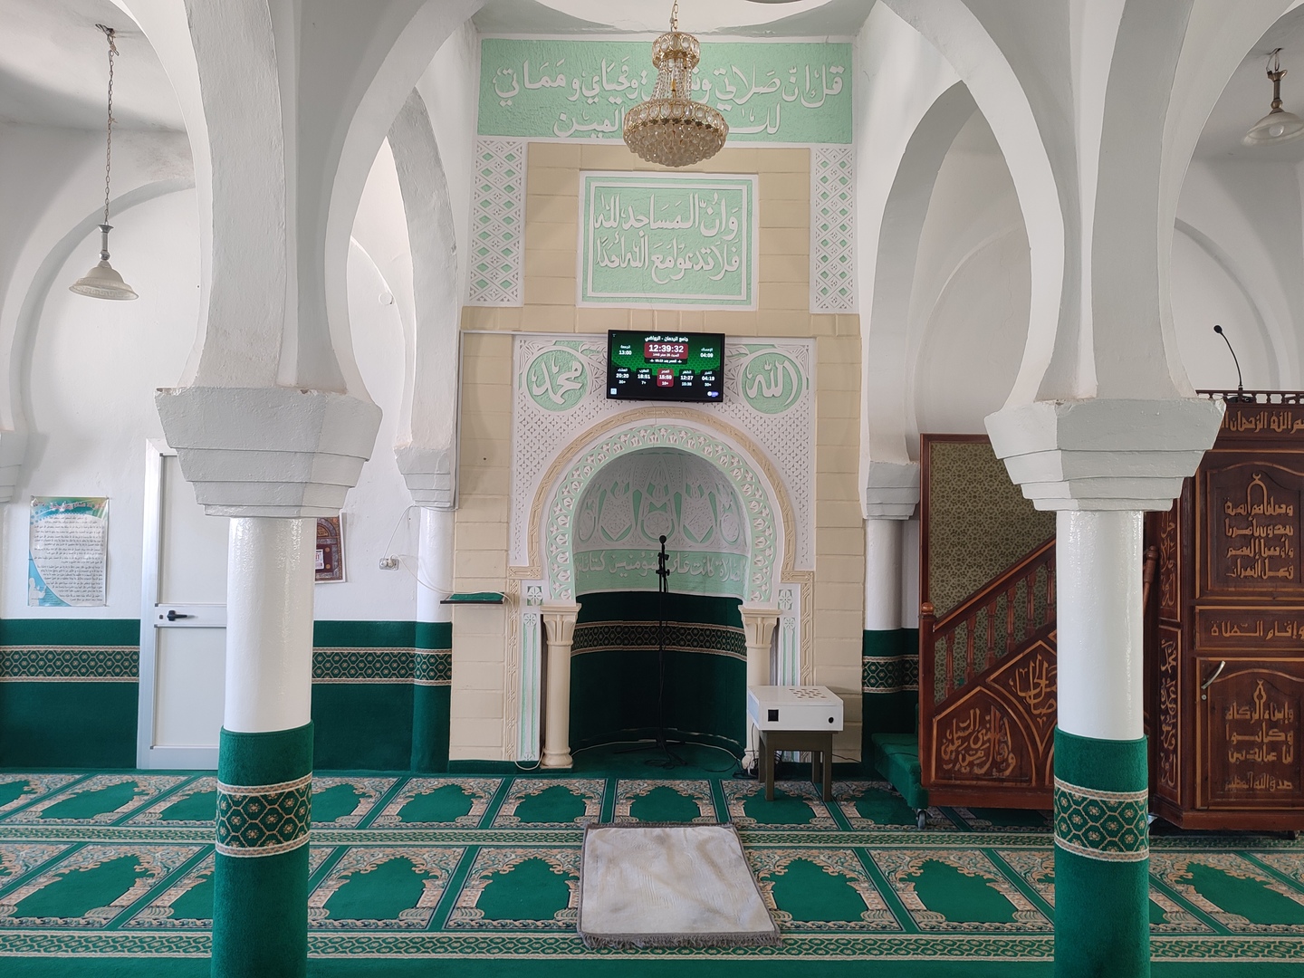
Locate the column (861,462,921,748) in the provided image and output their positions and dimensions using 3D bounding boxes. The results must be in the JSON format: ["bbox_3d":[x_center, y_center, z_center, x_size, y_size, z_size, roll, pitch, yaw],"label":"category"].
[{"bbox_3d":[1.508,0.832,5.699,0.380,2.010,0.270,1,-1,-1],"label":"column"}]

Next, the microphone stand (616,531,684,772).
[{"bbox_3d":[0.004,1.077,6.336,0.460,1.515,0.550,1,-1,-1],"label":"microphone stand"}]

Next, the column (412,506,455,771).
[{"bbox_3d":[-1.373,0.947,5.813,0.243,1.662,0.230,1,-2,-1],"label":"column"}]

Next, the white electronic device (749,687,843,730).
[{"bbox_3d":[0.835,1.286,5.315,0.479,0.166,0.424,1,-1,-2],"label":"white electronic device"}]

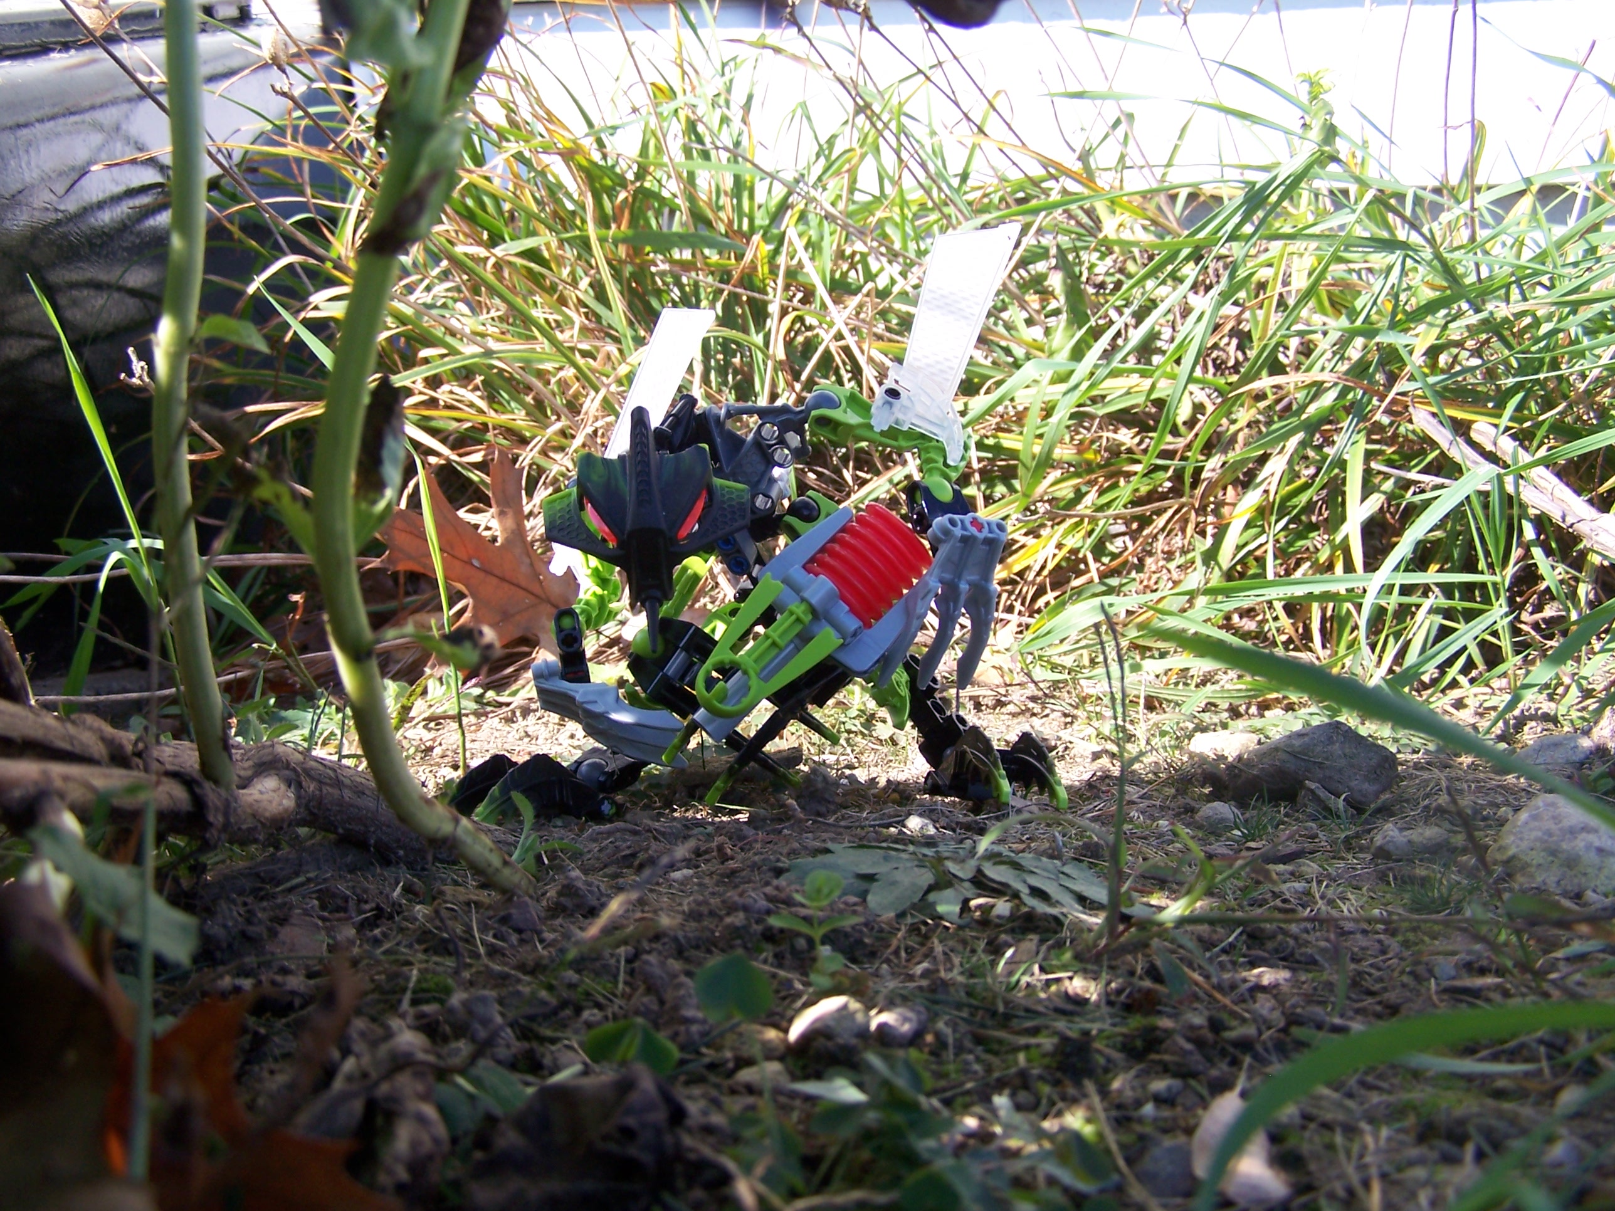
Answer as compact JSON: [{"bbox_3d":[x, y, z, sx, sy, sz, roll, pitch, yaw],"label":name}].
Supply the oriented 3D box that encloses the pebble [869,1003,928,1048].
[{"bbox_3d":[0.015,0.070,0.295,0.010,0.007,0.009,0,2,3],"label":"pebble"}]

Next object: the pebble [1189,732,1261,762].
[{"bbox_3d":[0.150,0.051,0.636,0.026,0.011,0.019,-1,2,0],"label":"pebble"}]

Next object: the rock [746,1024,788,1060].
[{"bbox_3d":[-0.007,0.068,0.277,0.007,0.005,0.006,-1,2,0],"label":"rock"}]

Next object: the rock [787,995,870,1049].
[{"bbox_3d":[0.004,0.069,0.295,0.014,0.009,0.012,-1,2,1],"label":"rock"}]

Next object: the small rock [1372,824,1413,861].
[{"bbox_3d":[0.151,0.061,0.457,0.011,0.010,0.011,0,2,18],"label":"small rock"}]

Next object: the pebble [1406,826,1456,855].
[{"bbox_3d":[0.163,0.062,0.464,0.013,0.008,0.010,0,2,19],"label":"pebble"}]

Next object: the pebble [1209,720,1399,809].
[{"bbox_3d":[0.153,0.049,0.547,0.058,0.027,0.044,0,2,16],"label":"pebble"}]

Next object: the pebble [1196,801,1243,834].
[{"bbox_3d":[0.117,0.060,0.502,0.014,0.009,0.012,0,2,13],"label":"pebble"}]

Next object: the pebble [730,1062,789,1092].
[{"bbox_3d":[-0.007,0.069,0.262,0.009,0.004,0.007,-1,2,0],"label":"pebble"}]

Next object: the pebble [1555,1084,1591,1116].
[{"bbox_3d":[0.105,0.068,0.244,0.005,0.004,0.004,-1,2,0],"label":"pebble"}]

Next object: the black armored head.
[{"bbox_3d":[-0.046,-0.023,0.508,0.059,0.066,0.045,-3,13,-3],"label":"black armored head"}]

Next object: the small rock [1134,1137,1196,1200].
[{"bbox_3d":[0.044,0.069,0.217,0.008,0.008,0.006,-1,2,0],"label":"small rock"}]

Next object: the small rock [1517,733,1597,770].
[{"bbox_3d":[0.265,0.052,0.627,0.029,0.013,0.023,0,2,23],"label":"small rock"}]

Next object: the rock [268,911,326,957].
[{"bbox_3d":[-0.102,0.065,0.353,0.012,0.009,0.010,-1,2,0],"label":"rock"}]

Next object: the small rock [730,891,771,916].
[{"bbox_3d":[-0.013,0.067,0.399,0.009,0.005,0.008,-1,2,-2],"label":"small rock"}]

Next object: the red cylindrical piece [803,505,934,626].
[{"bbox_3d":[0.018,-0.012,0.530,0.029,0.027,0.027,-45,0,-18],"label":"red cylindrical piece"}]

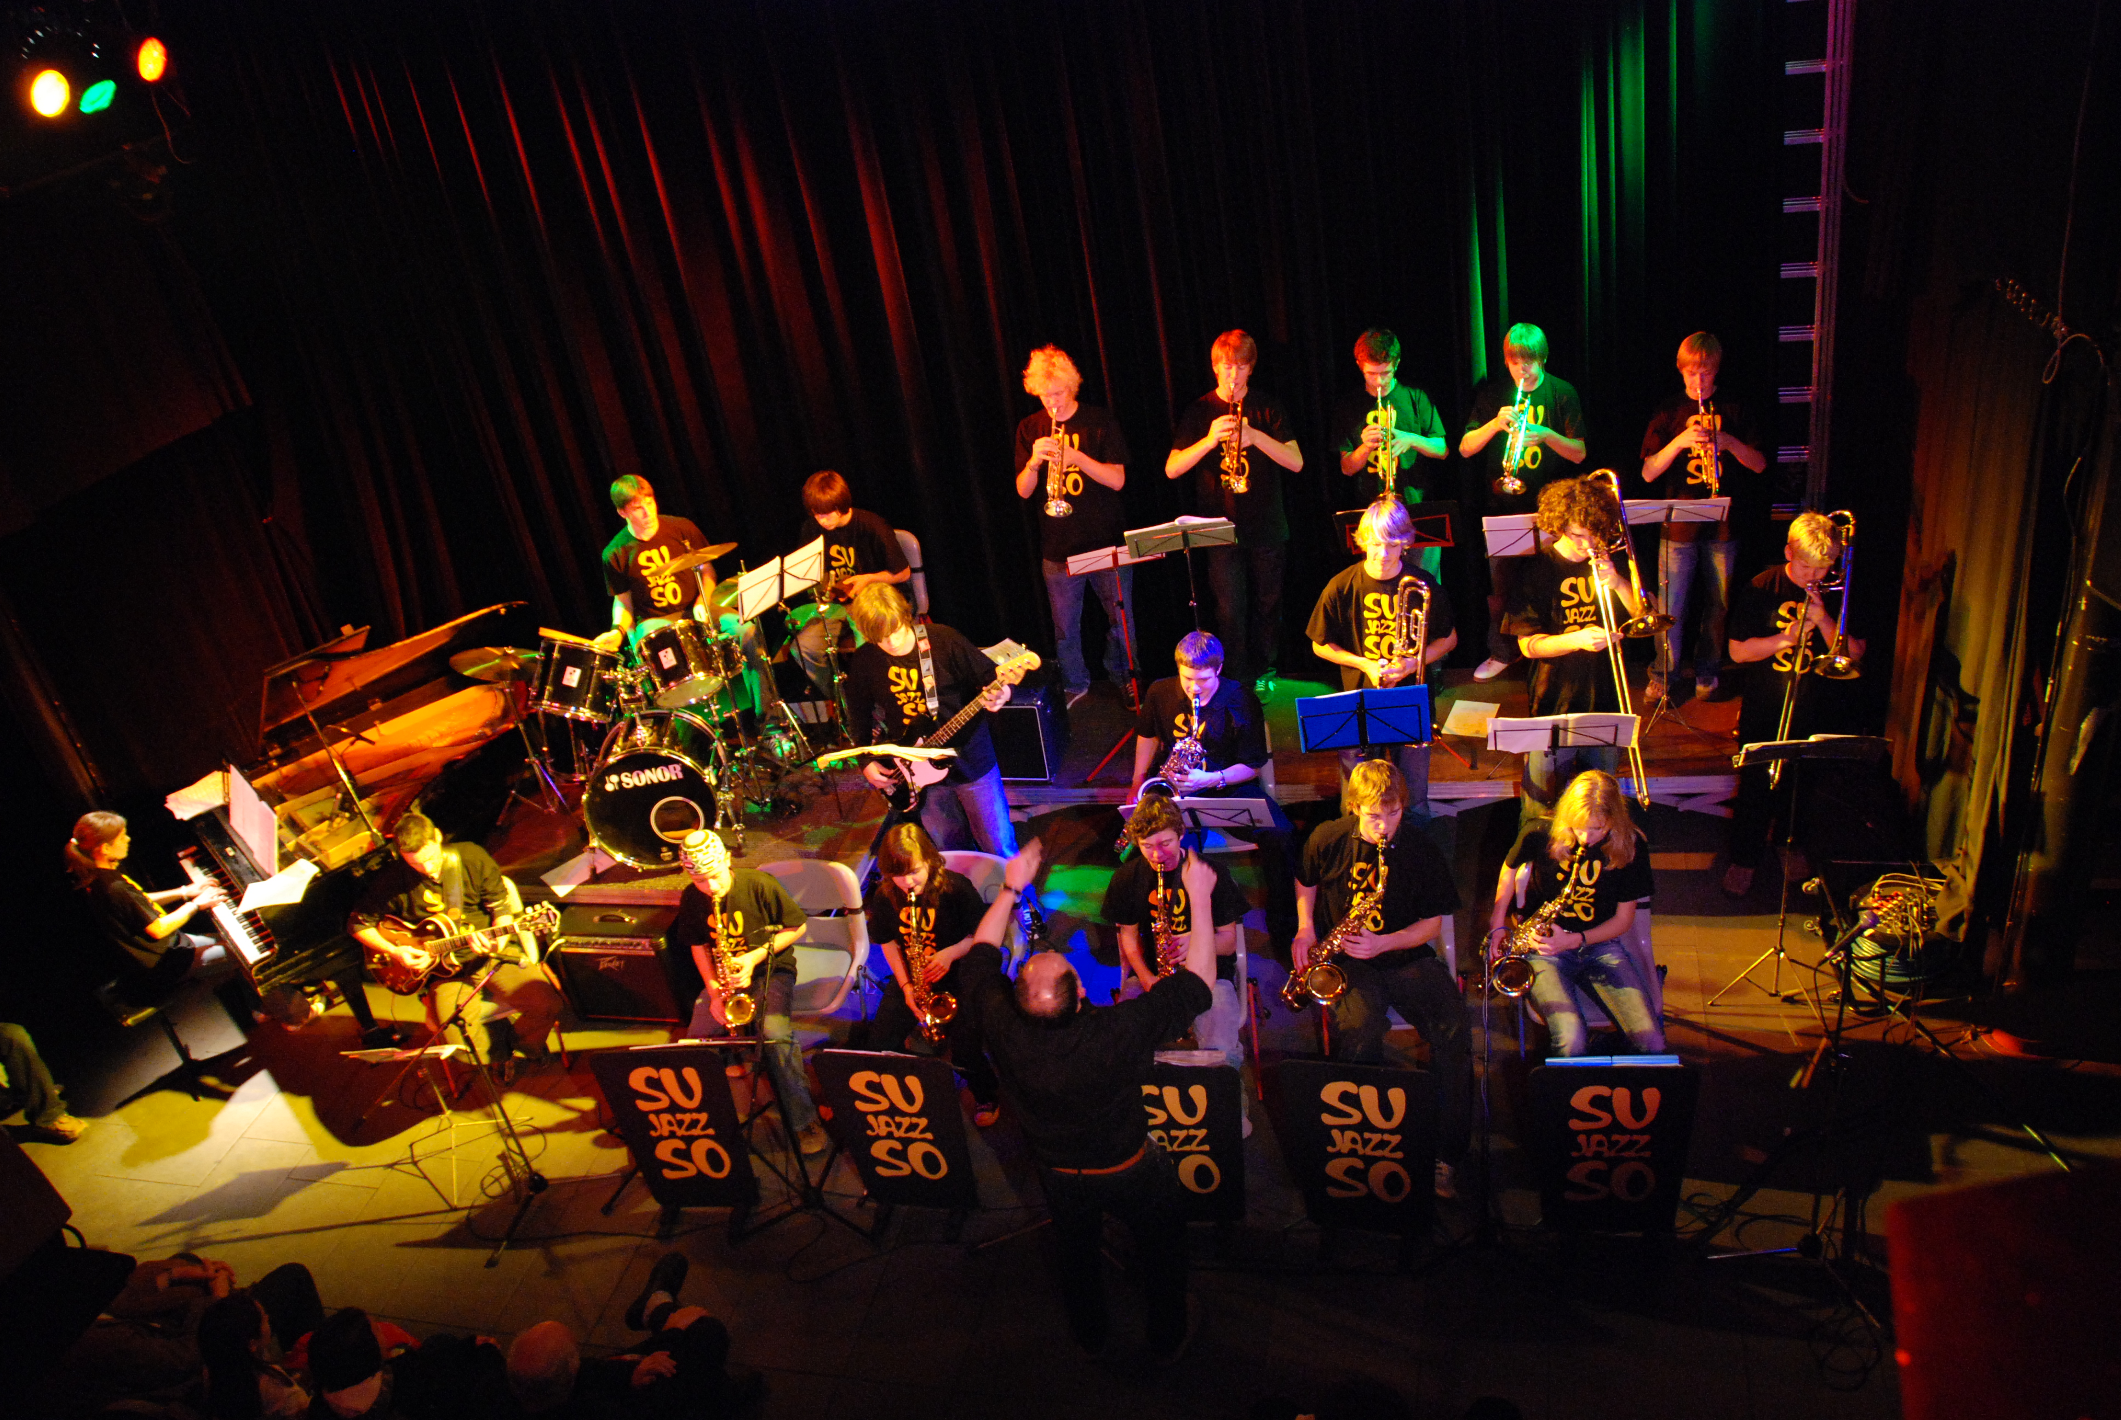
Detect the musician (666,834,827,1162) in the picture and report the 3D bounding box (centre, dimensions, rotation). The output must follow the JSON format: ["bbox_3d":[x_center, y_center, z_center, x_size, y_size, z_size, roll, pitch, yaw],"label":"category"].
[{"bbox_3d":[-1.154,0.969,6.055,0.550,1.250,0.800,-8,28,5],"label":"musician"}]

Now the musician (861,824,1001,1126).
[{"bbox_3d":[-0.437,1.013,6.161,0.520,1.200,0.680,-8,32,7],"label":"musician"}]

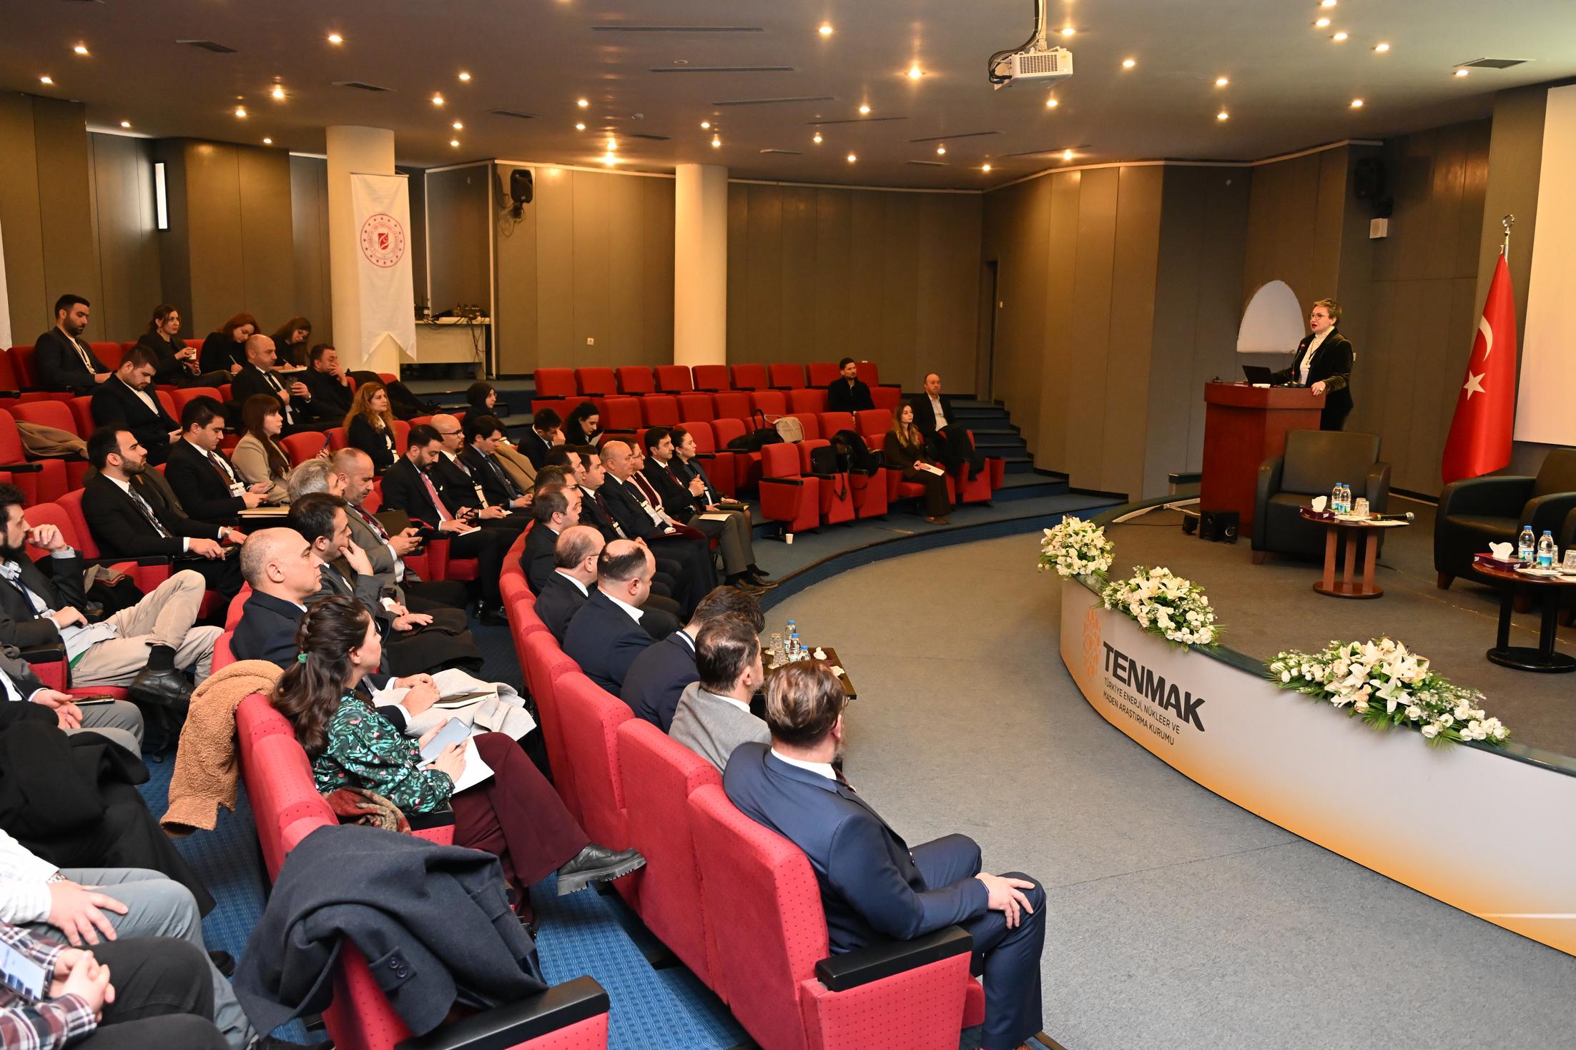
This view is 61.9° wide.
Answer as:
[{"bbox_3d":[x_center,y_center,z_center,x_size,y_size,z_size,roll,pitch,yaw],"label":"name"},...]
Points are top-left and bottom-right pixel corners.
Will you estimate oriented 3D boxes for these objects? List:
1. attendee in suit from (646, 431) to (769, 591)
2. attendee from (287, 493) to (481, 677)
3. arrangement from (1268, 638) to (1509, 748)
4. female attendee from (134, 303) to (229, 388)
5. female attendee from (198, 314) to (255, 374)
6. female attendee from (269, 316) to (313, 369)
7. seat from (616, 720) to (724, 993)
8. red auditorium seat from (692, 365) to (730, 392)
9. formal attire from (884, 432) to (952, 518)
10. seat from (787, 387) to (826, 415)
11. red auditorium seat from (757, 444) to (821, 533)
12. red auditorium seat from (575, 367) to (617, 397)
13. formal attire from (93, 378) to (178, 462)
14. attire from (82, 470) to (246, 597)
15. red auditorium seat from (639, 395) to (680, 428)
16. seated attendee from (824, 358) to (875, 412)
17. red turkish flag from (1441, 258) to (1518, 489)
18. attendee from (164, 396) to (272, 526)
[{"bbox_3d":[-0.627,-0.109,10.050,0.920,1.250,0.550,3,9,11],"label":"attendee in suit"},{"bbox_3d":[-1.509,0.533,4.936,0.830,1.280,0.560,0,9,-9],"label":"attendee"},{"bbox_3d":[2.470,0.664,5.429,0.376,0.267,1.089,-4,10,-28],"label":"arrangement"},{"bbox_3d":[-4.289,-1.021,9.575,0.850,1.149,0.500,2,9,10],"label":"female attendee"},{"bbox_3d":[-4.165,-1.086,10.178,0.850,1.096,0.500,3,9,13],"label":"female attendee"},{"bbox_3d":[-3.977,-1.180,10.882,0.850,1.074,0.500,3,9,16],"label":"female attendee"},{"bbox_3d":[-0.102,1.053,3.826,0.634,0.891,0.604,-4,10,-28],"label":"seat"},{"bbox_3d":[-0.839,-1.496,16.179,0.560,0.910,0.570,-7,12,-42],"label":"red auditorium seat"},{"bbox_3d":[1.388,-0.529,13.836,0.673,0.881,0.475,9,12,43],"label":"formal attire"},{"bbox_3d":[0.411,-1.138,15.524,0.604,0.871,0.554,-7,12,-43],"label":"seat"},{"bbox_3d":[0.087,-0.340,12.873,0.570,0.910,0.560,7,11,35],"label":"red auditorium seat"},{"bbox_3d":[-1.880,-1.250,14.328,0.554,0.871,0.604,7,11,34],"label":"red auditorium seat"},{"bbox_3d":[-4.449,-0.697,8.931,0.470,0.630,0.510,2,9,8],"label":"formal attire"},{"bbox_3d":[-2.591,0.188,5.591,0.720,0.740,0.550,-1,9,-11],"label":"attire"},{"bbox_3d":[-1.256,-0.816,13.200,0.600,0.920,0.550,7,11,34],"label":"red auditorium seat"},{"bbox_3d":[0.843,-1.385,16.229,0.580,1.300,0.850,-4,10,-31],"label":"seated attendee"},{"bbox_3d":[4.843,-1.092,9.200,0.500,1.620,0.320,6,10,29],"label":"red turkish flag"},{"bbox_3d":[-2.829,-0.069,6.850,0.850,1.210,0.550,1,9,-1],"label":"attendee"}]

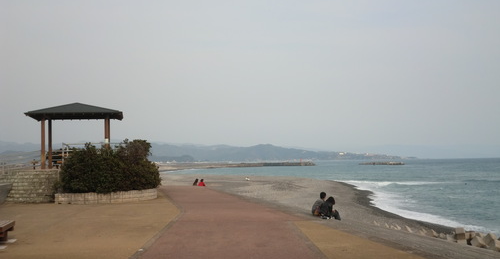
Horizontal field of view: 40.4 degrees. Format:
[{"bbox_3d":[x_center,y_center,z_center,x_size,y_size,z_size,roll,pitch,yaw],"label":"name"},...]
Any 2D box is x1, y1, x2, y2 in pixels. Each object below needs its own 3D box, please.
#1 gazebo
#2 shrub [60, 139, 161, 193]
[{"bbox_3d":[-7.725,0.279,30.359,4.000,2.936,4.100,0,-3,-11],"label":"gazebo"},{"bbox_3d":[-5.589,1.448,27.396,3.750,2.130,2.800,0,-3,-11],"label":"shrub"}]

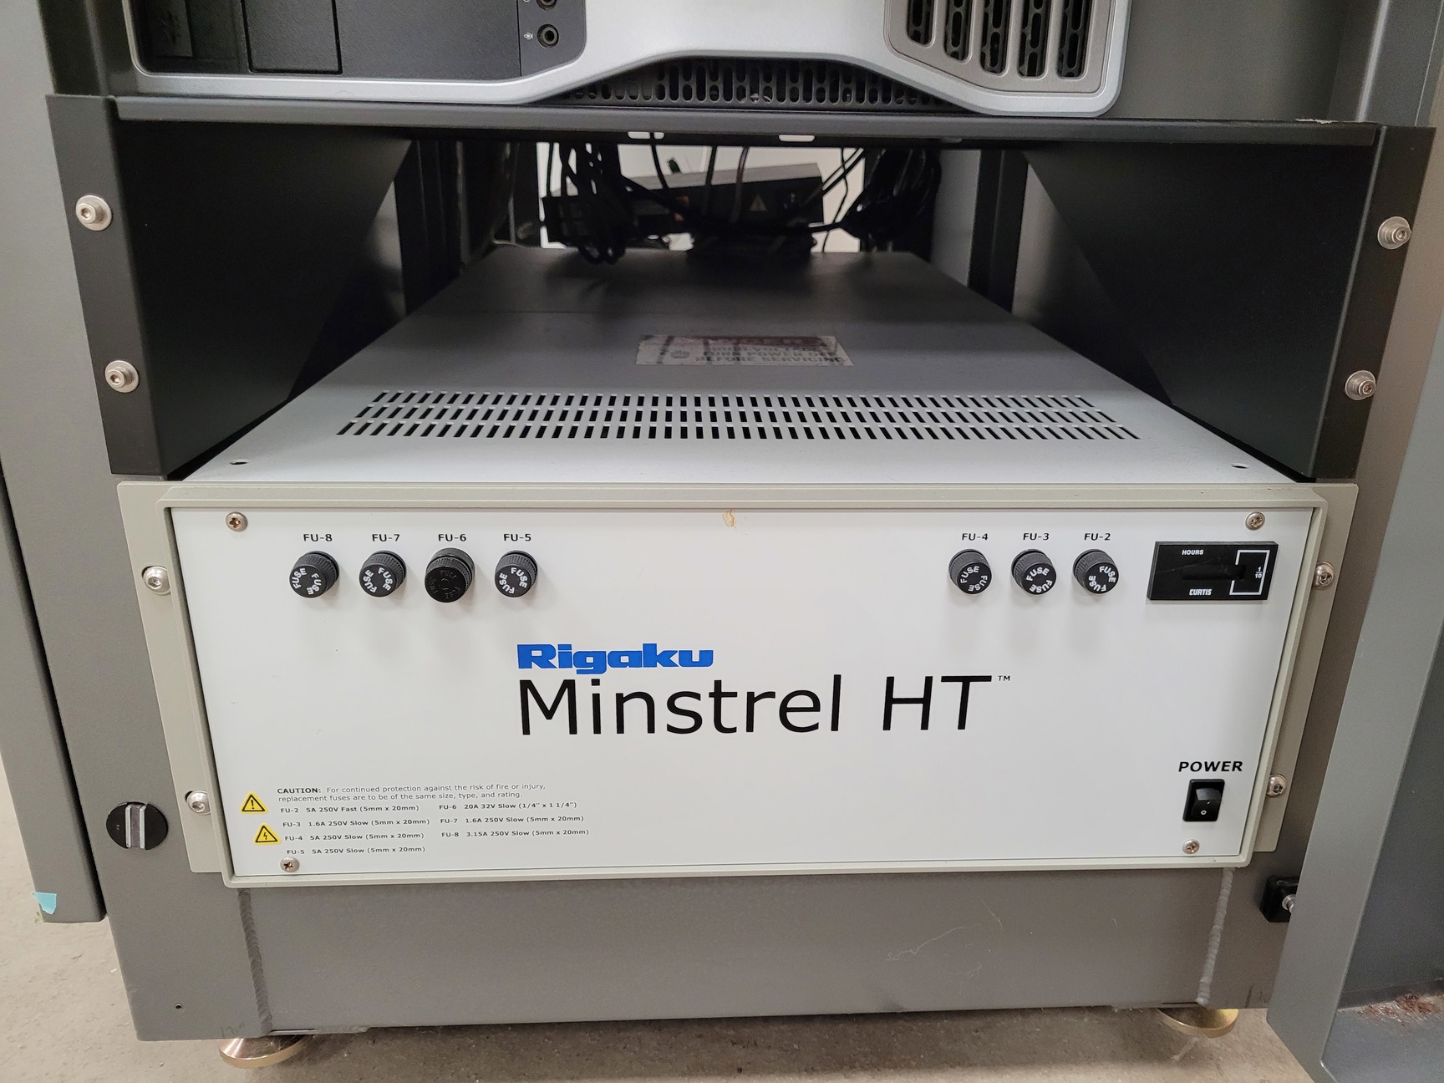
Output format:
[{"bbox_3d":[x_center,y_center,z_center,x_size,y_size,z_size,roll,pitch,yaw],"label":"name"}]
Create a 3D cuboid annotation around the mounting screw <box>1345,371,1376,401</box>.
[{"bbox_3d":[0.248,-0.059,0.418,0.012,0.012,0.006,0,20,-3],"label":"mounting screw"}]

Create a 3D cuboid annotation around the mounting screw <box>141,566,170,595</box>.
[{"bbox_3d":[-0.218,0.016,0.420,0.011,0.011,0.004,0,20,-3],"label":"mounting screw"}]

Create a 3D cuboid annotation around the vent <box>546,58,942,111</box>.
[{"bbox_3d":[0.015,-0.188,0.450,0.168,0.023,0.005,0,20,-3],"label":"vent"}]

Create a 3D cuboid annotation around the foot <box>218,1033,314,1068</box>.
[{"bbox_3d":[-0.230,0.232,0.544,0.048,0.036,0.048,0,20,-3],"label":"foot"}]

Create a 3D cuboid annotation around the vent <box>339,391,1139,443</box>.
[{"bbox_3d":[0.010,-0.063,0.534,0.366,0.003,0.093,0,20,-3],"label":"vent"}]

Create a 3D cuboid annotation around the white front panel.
[{"bbox_3d":[0.013,0.062,0.446,0.440,0.167,0.005,0,20,-3],"label":"white front panel"}]

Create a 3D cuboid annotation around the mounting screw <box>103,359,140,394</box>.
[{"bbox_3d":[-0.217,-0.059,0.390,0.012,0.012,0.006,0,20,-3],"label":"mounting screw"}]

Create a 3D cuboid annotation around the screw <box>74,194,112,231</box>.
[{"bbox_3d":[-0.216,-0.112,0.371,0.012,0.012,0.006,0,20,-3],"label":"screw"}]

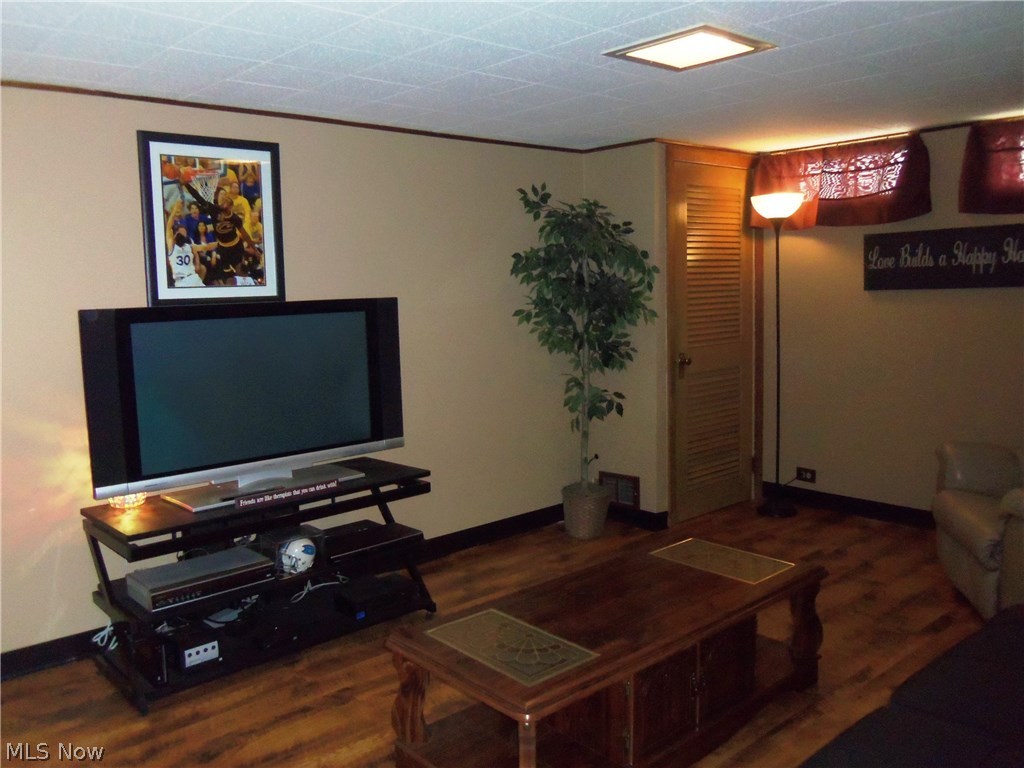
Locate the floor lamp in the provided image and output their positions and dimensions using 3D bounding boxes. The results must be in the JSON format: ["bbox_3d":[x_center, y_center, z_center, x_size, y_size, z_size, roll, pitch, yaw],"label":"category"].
[{"bbox_3d":[1.536,-0.157,4.774,0.279,1.828,0.279,-7,9,-40],"label":"floor lamp"}]

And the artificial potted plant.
[{"bbox_3d":[0.383,-0.105,4.418,0.588,1.873,0.568,-7,9,-40],"label":"artificial potted plant"}]

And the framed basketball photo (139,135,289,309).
[{"bbox_3d":[-1.195,-0.648,3.350,0.566,0.671,0.030,-7,9,-40],"label":"framed basketball photo"}]

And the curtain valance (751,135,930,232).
[{"bbox_3d":[1.803,-1.100,4.599,0.130,0.456,0.966,-7,9,-40],"label":"curtain valance"}]

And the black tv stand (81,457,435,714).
[{"bbox_3d":[-0.937,0.708,3.257,1.206,0.600,0.518,-7,9,-40],"label":"black tv stand"}]

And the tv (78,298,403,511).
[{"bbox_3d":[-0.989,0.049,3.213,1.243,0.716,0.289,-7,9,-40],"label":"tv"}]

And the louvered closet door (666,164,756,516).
[{"bbox_3d":[1.169,-0.247,4.841,0.769,2.003,0.044,-7,9,-40],"label":"louvered closet door"}]

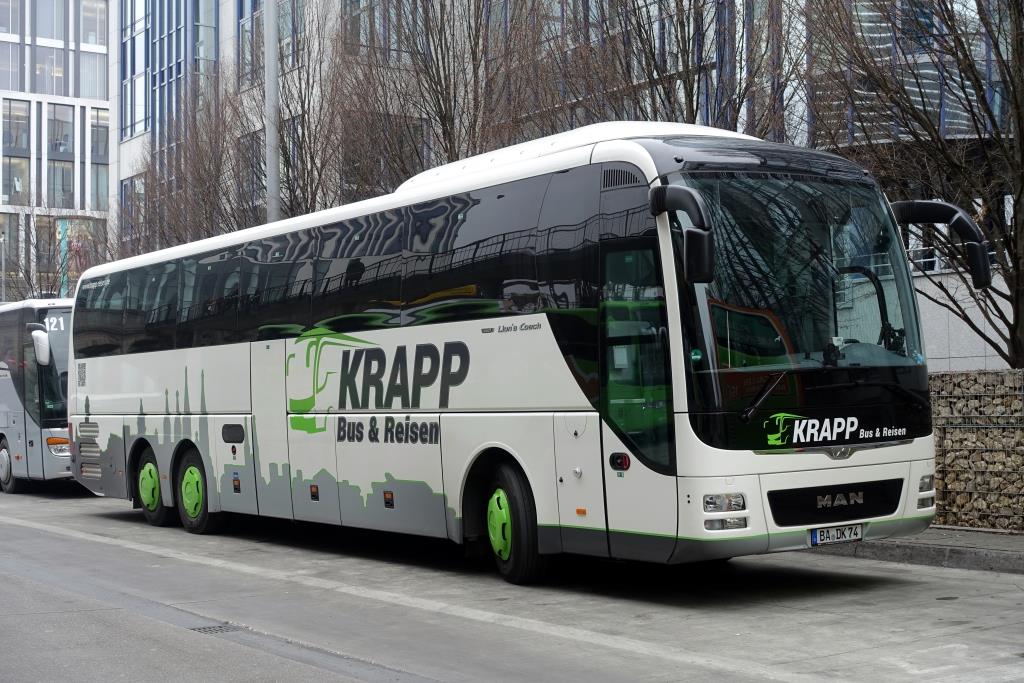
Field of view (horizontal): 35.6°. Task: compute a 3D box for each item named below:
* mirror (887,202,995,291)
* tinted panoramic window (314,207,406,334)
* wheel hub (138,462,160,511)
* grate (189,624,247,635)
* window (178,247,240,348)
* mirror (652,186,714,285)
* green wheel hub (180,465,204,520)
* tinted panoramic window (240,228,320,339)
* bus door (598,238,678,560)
[{"bbox_3d":[3.402,-0.742,12.489,0.350,0.700,0.800,-1,-2,-33],"label":"mirror"},{"bbox_3d":[-1.489,-0.639,15.259,0.070,1.110,1.825,4,-4,-33],"label":"tinted panoramic window"},{"bbox_3d":[-4.567,1.834,20.056,0.120,0.600,0.600,-1,-2,-33],"label":"wheel hub"},{"bbox_3d":[-2.092,2.062,11.303,0.330,0.040,0.390,-1,-2,-33],"label":"grate"},{"bbox_3d":[-3.486,-0.492,18.319,0.070,1.110,1.830,4,-4,-33],"label":"window"},{"bbox_3d":[1.152,-0.731,10.996,0.320,0.700,0.800,-1,-2,-33],"label":"mirror"},{"bbox_3d":[-3.795,1.785,18.874,0.120,0.600,0.600,-1,-2,-33],"label":"green wheel hub"},{"bbox_3d":[-2.487,-0.565,16.788,0.070,1.110,1.830,4,-4,-33],"label":"tinted panoramic window"},{"bbox_3d":[0.925,0.423,11.594,0.120,2.380,0.880,-1,-2,-33],"label":"bus door"}]

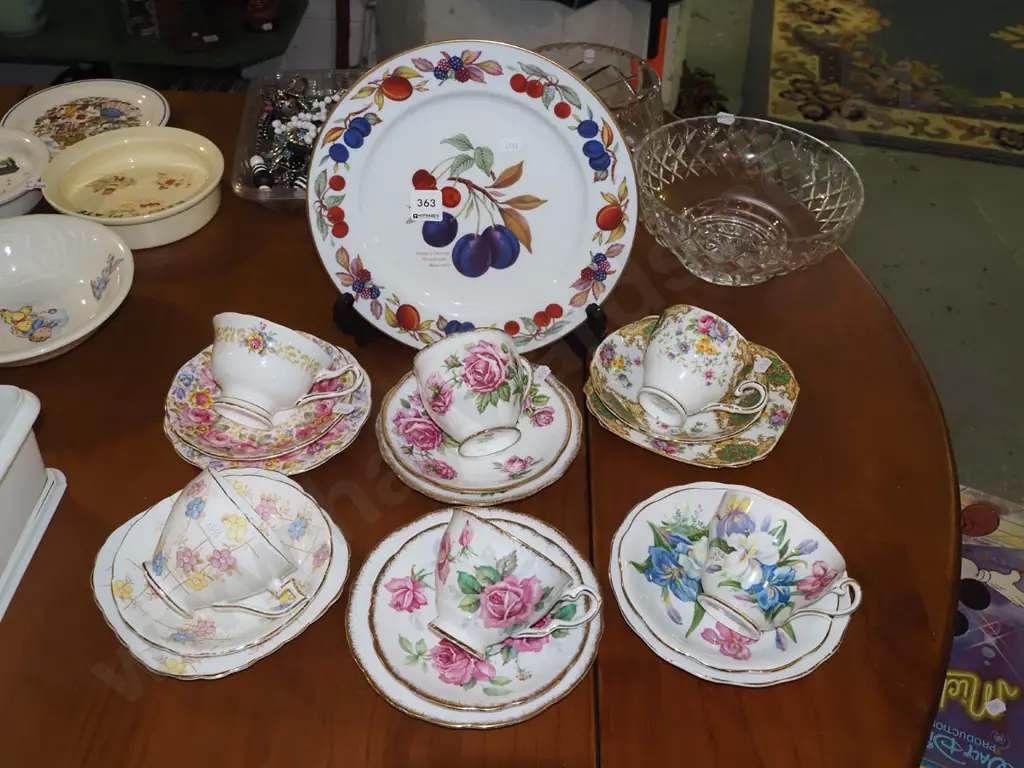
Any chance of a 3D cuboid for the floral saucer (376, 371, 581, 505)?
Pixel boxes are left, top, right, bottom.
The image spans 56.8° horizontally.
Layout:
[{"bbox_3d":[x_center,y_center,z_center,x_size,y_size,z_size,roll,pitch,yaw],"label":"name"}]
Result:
[{"bbox_3d":[-0.025,0.037,0.731,0.159,0.019,0.159,2,45,-2],"label":"floral saucer"}]

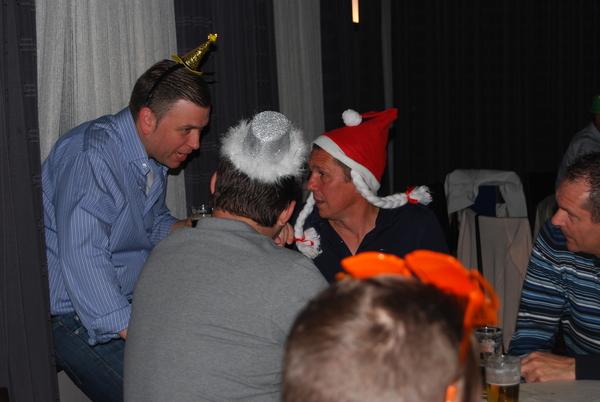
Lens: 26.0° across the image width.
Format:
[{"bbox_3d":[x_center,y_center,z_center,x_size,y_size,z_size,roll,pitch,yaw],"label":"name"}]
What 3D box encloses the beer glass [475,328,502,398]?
[{"bbox_3d":[0.431,0.370,2.963,0.061,0.154,0.061,-2,8,0],"label":"beer glass"}]

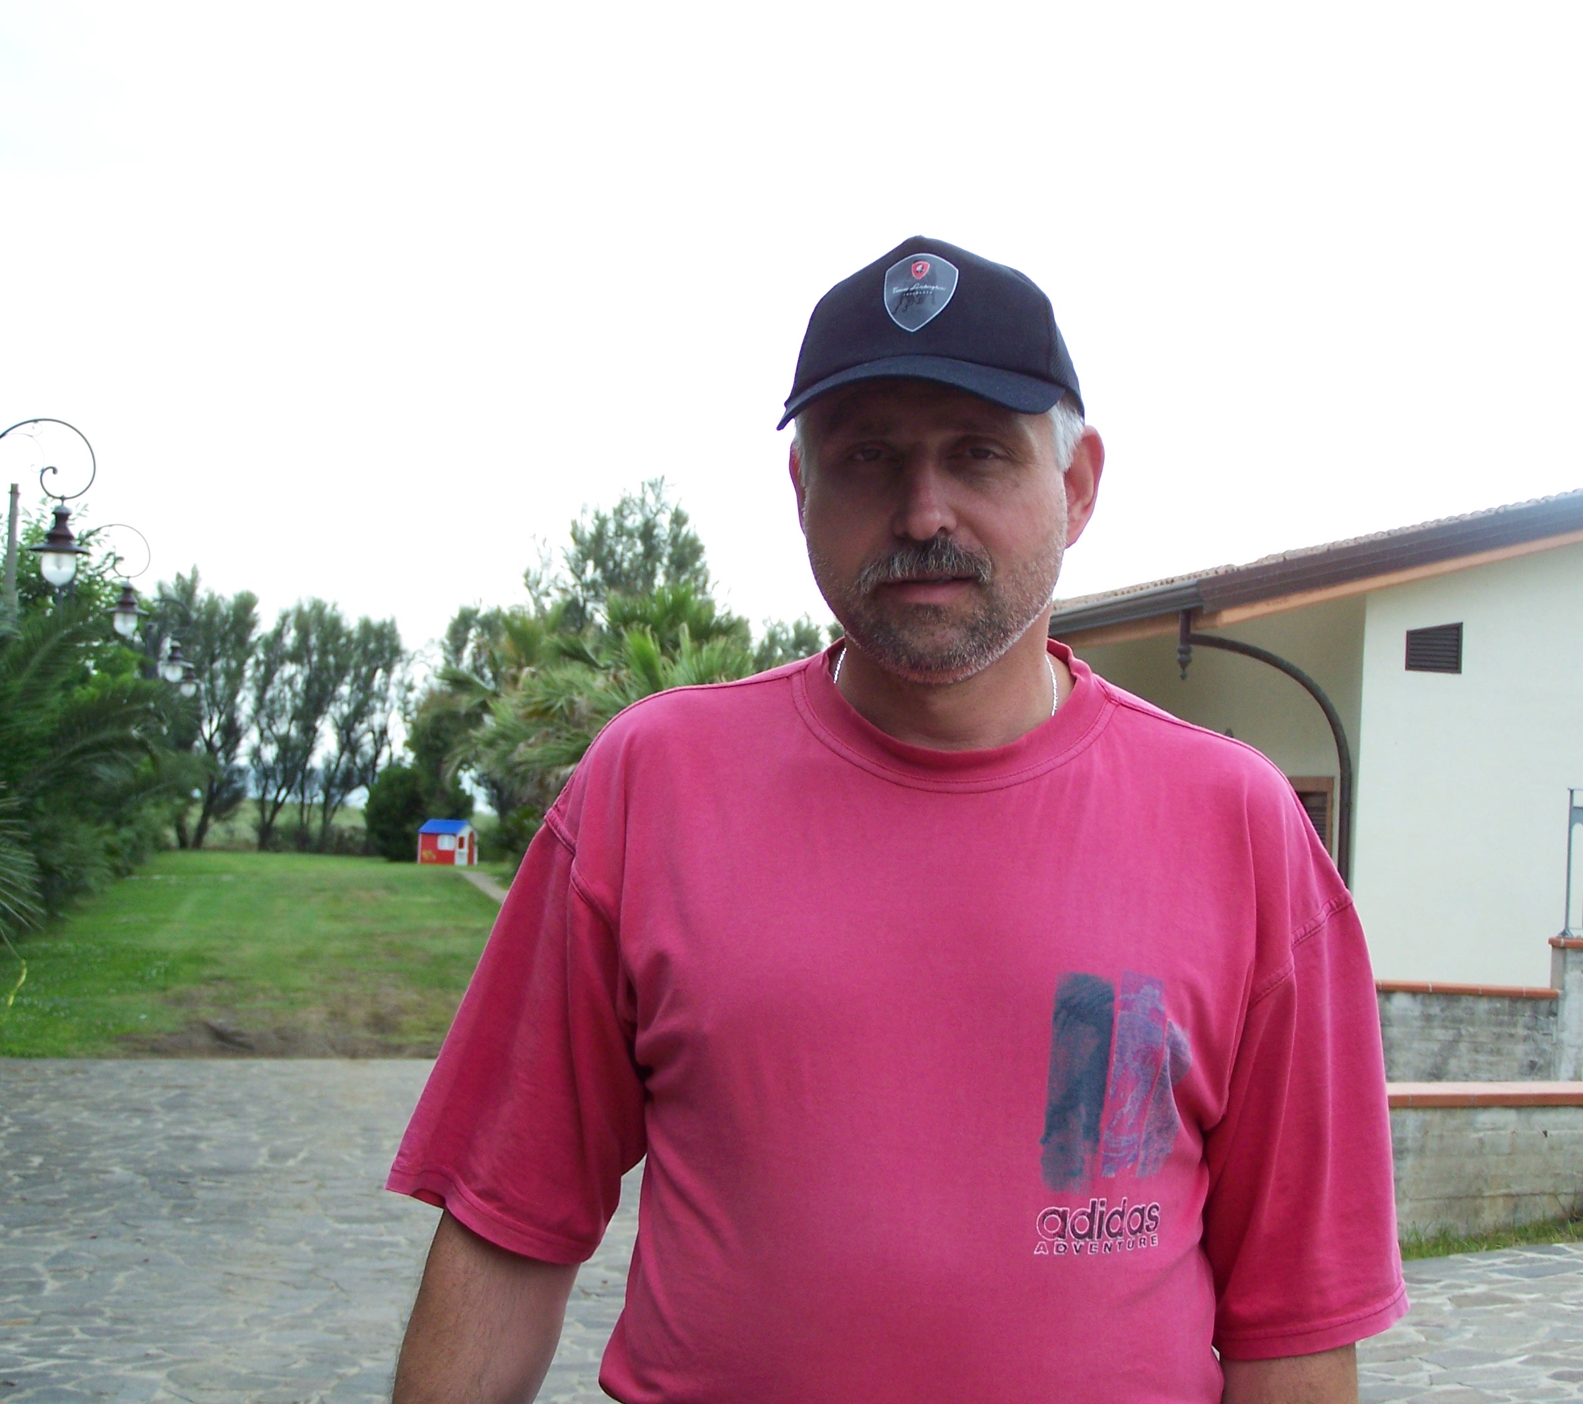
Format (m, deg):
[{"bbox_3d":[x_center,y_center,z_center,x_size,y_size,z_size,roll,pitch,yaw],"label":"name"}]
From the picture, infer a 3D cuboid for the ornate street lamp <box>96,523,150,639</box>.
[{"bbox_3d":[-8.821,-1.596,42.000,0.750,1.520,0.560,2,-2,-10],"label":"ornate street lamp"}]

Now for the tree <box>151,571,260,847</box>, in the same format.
[{"bbox_3d":[-12.874,0.176,70.000,2.600,6.100,2.600,1,-2,0],"label":"tree"}]

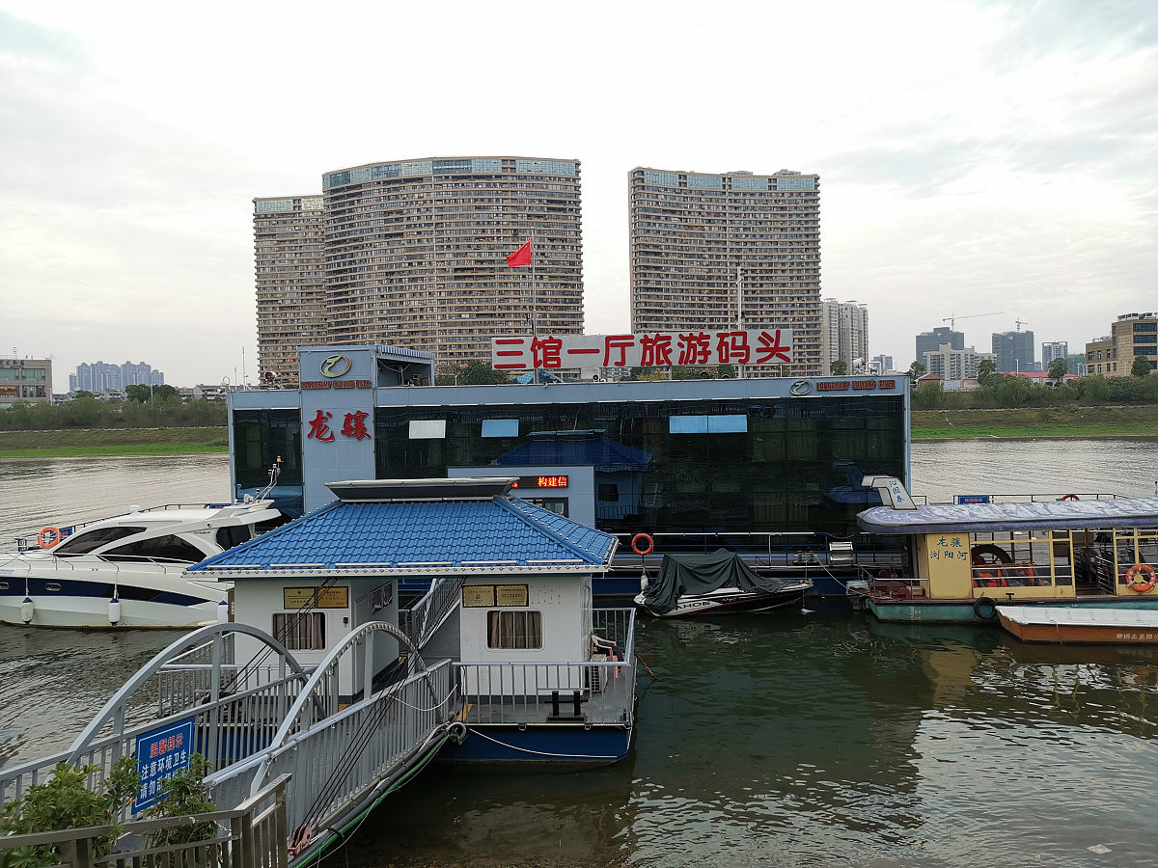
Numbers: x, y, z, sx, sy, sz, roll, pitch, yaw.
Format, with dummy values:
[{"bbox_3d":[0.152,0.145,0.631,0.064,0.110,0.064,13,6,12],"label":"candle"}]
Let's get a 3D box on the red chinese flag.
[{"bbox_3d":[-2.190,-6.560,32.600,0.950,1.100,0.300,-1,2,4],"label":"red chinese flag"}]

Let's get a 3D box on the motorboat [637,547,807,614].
[{"bbox_3d":[4.500,4.511,27.195,5.200,1.850,2.100,-1,2,-8],"label":"motorboat"}]

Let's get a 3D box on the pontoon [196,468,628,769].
[{"bbox_3d":[-3.050,3.370,18.300,8.300,4.950,4.500,-1,2,4],"label":"pontoon"}]

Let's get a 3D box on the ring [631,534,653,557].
[{"bbox_3d":[2.090,3.610,29.500,0.720,0.720,0.120,-1,2,4],"label":"ring"}]

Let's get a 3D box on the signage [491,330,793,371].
[{"bbox_3d":[2.200,-2.970,31.950,10.650,1.160,0.200,-1,2,4],"label":"signage"}]

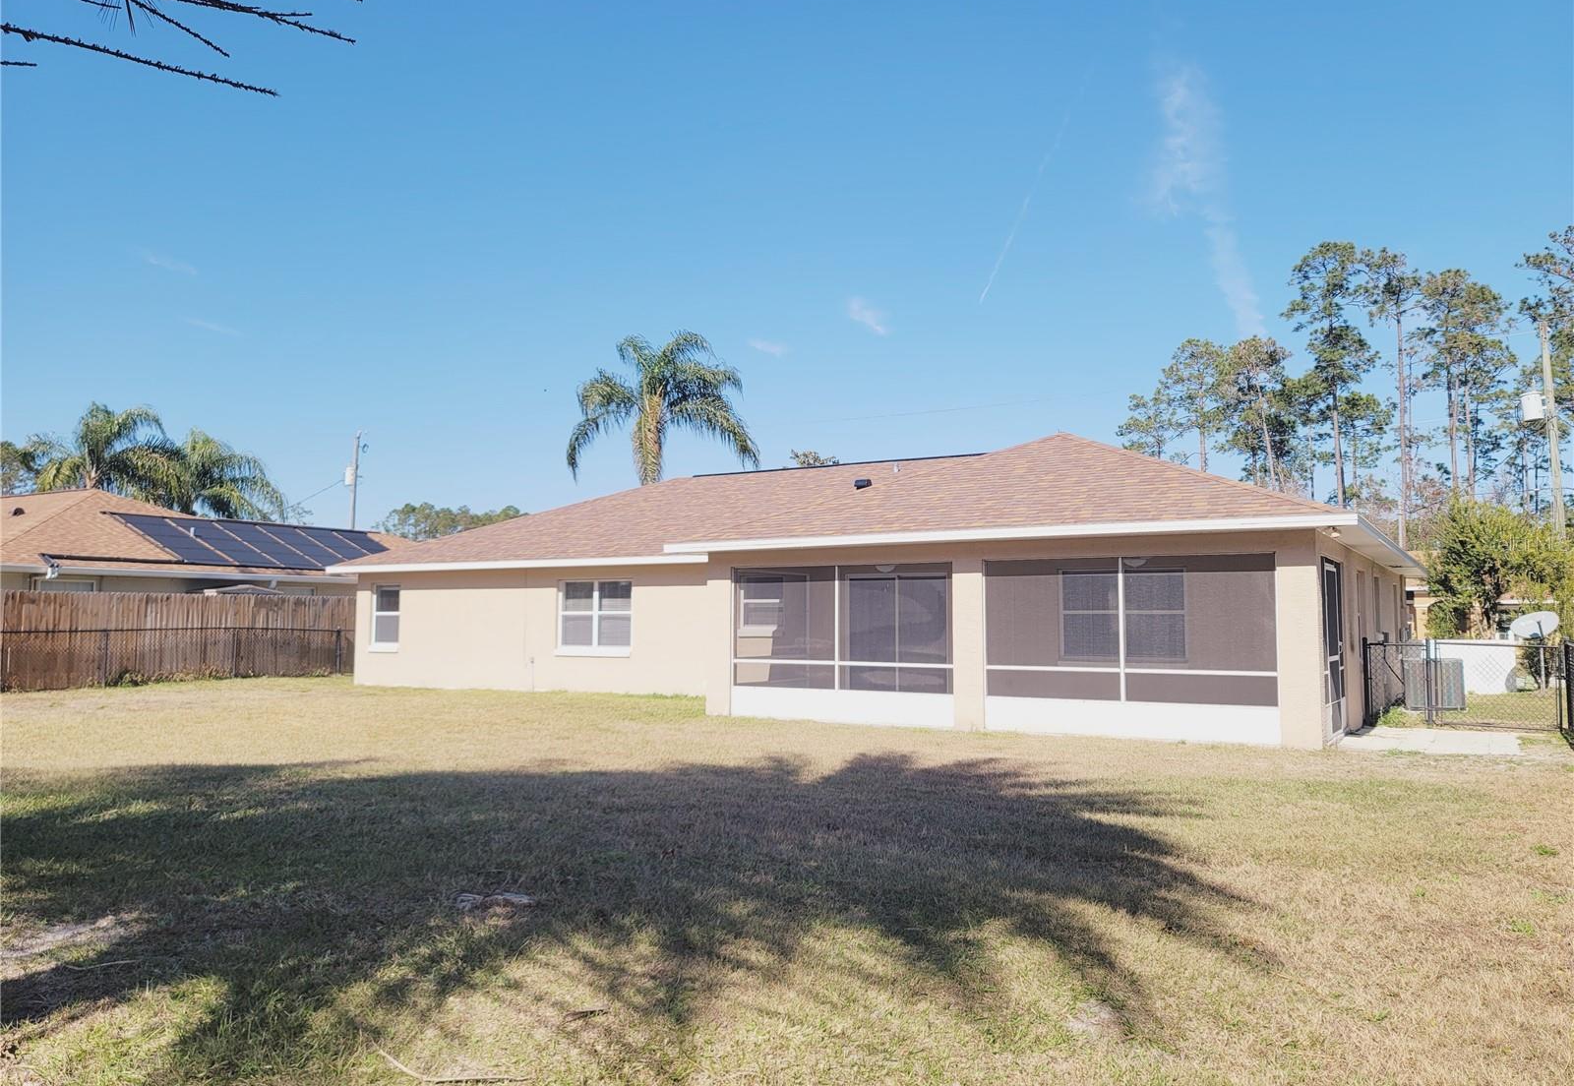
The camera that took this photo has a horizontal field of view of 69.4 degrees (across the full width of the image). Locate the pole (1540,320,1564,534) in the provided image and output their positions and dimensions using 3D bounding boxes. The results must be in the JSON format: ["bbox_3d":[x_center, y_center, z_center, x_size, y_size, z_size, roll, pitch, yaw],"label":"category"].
[{"bbox_3d":[22.471,-1.402,33.137,0.340,10.383,0.340,-5,-5,32],"label":"pole"}]

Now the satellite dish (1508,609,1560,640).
[{"bbox_3d":[15.391,1.696,23.401,0.600,0.620,0.860,3,-5,-37],"label":"satellite dish"}]

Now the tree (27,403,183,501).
[{"bbox_3d":[-30.275,-0.664,49.616,6.500,10.977,6.500,3,-5,-31],"label":"tree"}]

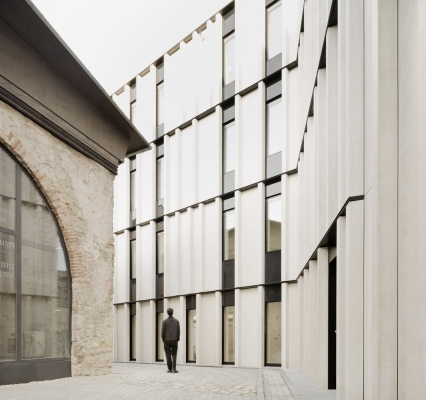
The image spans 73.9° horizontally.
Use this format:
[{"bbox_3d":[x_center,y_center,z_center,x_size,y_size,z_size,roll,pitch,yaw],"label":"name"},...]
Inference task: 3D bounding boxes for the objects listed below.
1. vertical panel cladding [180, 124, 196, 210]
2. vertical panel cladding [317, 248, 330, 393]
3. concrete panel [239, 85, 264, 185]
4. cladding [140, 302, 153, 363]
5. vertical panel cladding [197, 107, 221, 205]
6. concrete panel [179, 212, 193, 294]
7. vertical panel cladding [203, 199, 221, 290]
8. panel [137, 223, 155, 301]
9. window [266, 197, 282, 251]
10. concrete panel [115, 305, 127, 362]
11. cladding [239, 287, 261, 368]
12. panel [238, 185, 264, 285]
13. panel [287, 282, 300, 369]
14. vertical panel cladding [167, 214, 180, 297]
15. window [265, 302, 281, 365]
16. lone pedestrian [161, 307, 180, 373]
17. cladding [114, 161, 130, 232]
[{"bbox_3d":[-1.028,-1.342,11.347,0.816,3.227,0.150,0,0,33],"label":"vertical panel cladding"},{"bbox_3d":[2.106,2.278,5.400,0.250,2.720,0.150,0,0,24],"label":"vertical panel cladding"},{"bbox_3d":[1.304,-2.173,9.810,0.953,3.373,0.200,0,0,33],"label":"concrete panel"},{"bbox_3d":[-2.897,5.773,12.342,0.850,2.650,0.180,0,0,34],"label":"cladding"},{"bbox_3d":[-0.129,-1.625,10.462,1.080,3.300,0.200,0,0,34],"label":"vertical panel cladding"},{"bbox_3d":[-0.965,1.974,10.884,0.694,3.366,0.200,0,0,33],"label":"concrete panel"},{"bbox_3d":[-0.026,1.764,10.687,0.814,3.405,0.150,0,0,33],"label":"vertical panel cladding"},{"bbox_3d":[-2.766,2.602,12.073,1.130,3.357,0.200,0,0,33],"label":"panel"},{"bbox_3d":[1.965,0.763,9.200,0.570,1.800,0.120,0,0,34],"label":"window"},{"bbox_3d":[-4.096,6.048,12.950,1.002,2.734,0.200,0,0,33],"label":"concrete panel"},{"bbox_3d":[1.301,4.401,9.836,0.860,2.815,0.180,0,0,33],"label":"cladding"},{"bbox_3d":[1.292,1.187,9.395,0.941,3.378,0.200,0,0,33],"label":"panel"},{"bbox_3d":[2.551,4.001,9.013,0.401,2.775,0.150,0,0,33],"label":"panel"},{"bbox_3d":[-1.645,2.233,11.504,0.750,3.300,0.180,0,0,34],"label":"vertical panel cladding"},{"bbox_3d":[1.977,4.323,9.124,0.605,2.065,0.120,0,0,33],"label":"window"},{"bbox_3d":[-1.119,3.744,7.550,0.500,1.730,0.320,0,0,-6],"label":"lone pedestrian"},{"bbox_3d":[-4.099,-0.208,12.951,1.140,3.330,0.200,0,0,33],"label":"cladding"}]

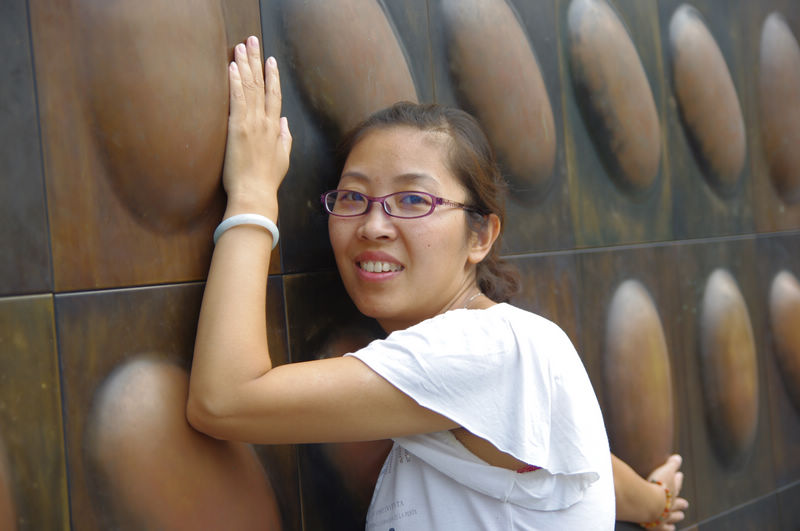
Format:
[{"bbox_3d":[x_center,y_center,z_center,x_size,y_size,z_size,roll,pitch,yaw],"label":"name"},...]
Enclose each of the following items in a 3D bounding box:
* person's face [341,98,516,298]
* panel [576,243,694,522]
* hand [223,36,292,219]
[{"bbox_3d":[0.022,-0.058,1.540,0.160,0.220,0.185,0,-9,21],"label":"person's face"},{"bbox_3d":[0.371,0.194,2.207,0.050,0.446,0.315,-5,0,36],"label":"panel"},{"bbox_3d":[-0.147,-0.143,1.540,0.042,0.182,0.081,-7,-10,36],"label":"hand"}]

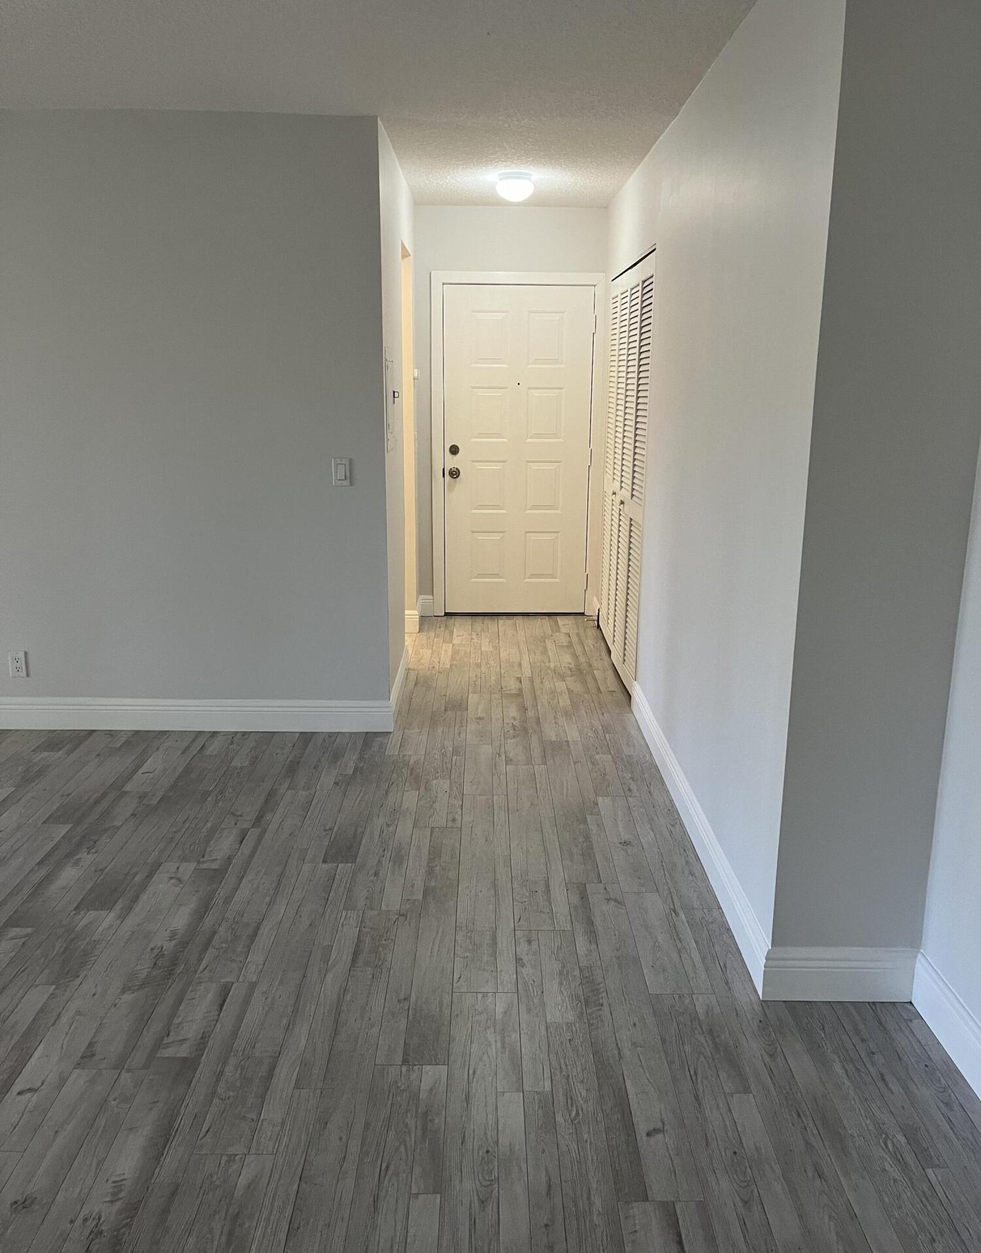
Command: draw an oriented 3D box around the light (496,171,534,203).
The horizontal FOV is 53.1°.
[{"bbox_3d":[0.123,-2.143,4.814,0.187,0.121,0.187,0,14,0],"label":"light"}]

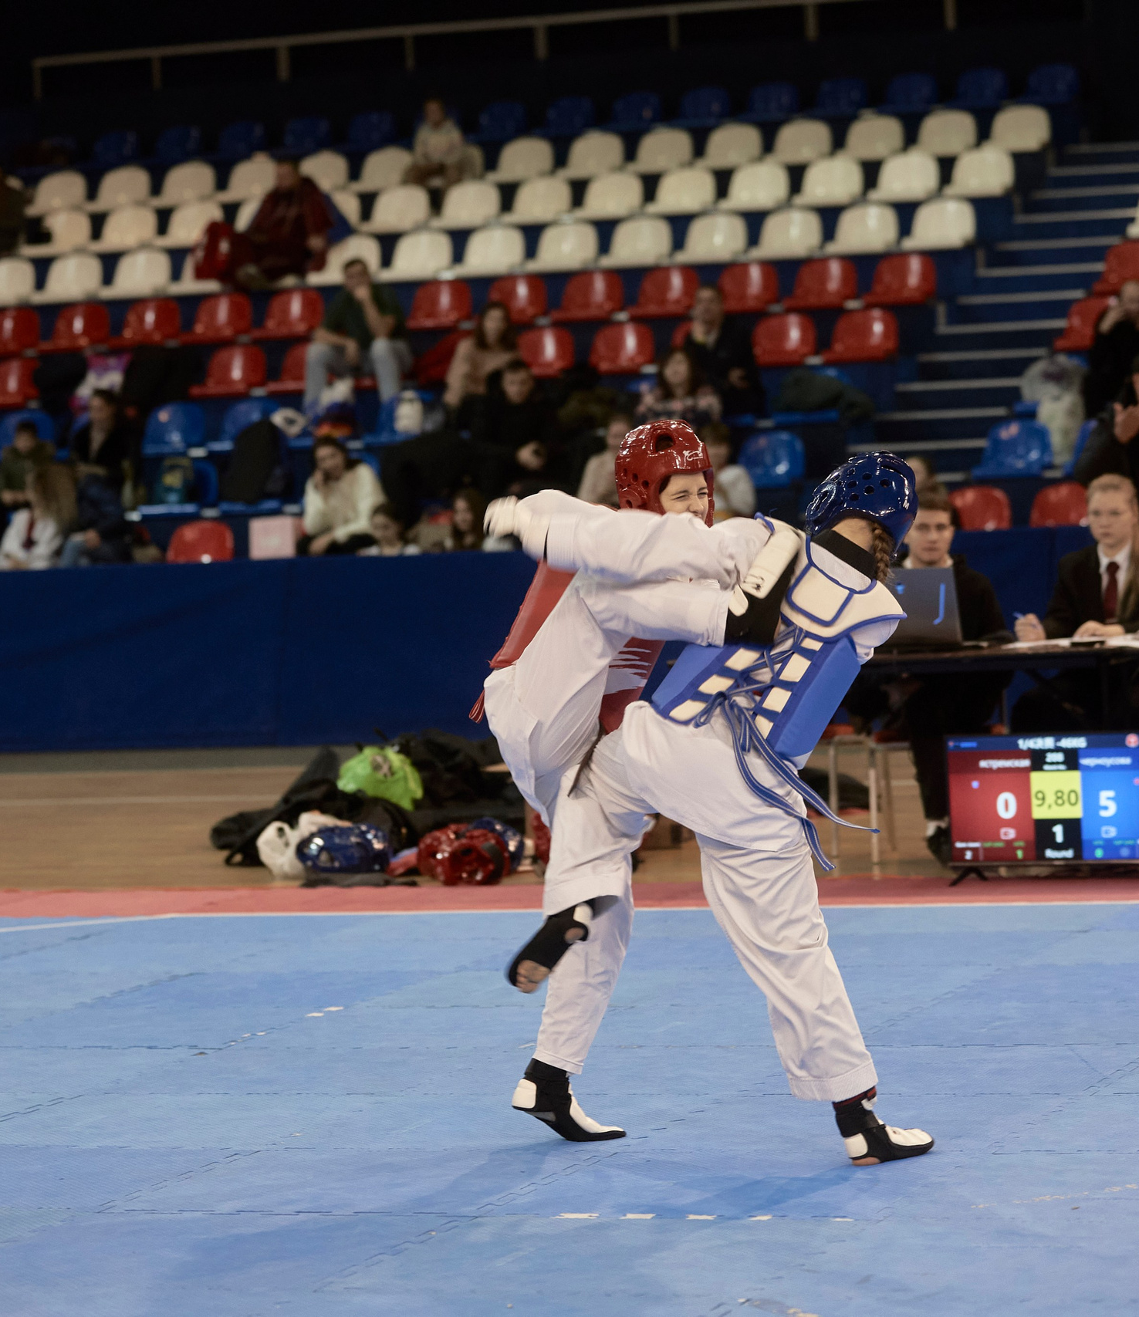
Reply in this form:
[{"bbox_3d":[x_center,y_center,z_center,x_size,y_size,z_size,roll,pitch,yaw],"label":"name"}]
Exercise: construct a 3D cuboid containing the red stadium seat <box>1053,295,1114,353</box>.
[{"bbox_3d":[2.891,-1.840,27.115,0.410,0.310,0.370,-2,3,20],"label":"red stadium seat"}]

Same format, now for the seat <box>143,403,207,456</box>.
[{"bbox_3d":[-2.340,-1.340,28.814,0.397,0.299,0.372,-2,3,19],"label":"seat"}]

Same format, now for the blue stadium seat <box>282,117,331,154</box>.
[{"bbox_3d":[-1.747,-3.501,33.070,0.395,0.290,0.355,-2,3,20],"label":"blue stadium seat"}]

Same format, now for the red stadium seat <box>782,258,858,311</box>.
[{"bbox_3d":[1.487,-2.196,29.108,0.400,0.315,0.370,-2,3,20],"label":"red stadium seat"}]

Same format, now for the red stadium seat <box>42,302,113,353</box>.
[{"bbox_3d":[-3.077,-2.051,30.763,0.400,0.315,0.370,-2,3,20],"label":"red stadium seat"}]

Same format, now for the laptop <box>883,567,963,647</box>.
[{"bbox_3d":[1.160,-0.169,16.493,0.360,0.250,0.320,-1,3,25],"label":"laptop"}]

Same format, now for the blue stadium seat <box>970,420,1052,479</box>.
[{"bbox_3d":[2.357,-1.105,26.159,0.397,0.299,0.372,-2,3,19],"label":"blue stadium seat"}]

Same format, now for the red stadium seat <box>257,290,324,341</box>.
[{"bbox_3d":[-1.739,-2.136,30.603,0.397,0.299,0.372,-2,3,19],"label":"red stadium seat"}]

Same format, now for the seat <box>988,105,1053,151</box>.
[{"bbox_3d":[2.944,-3.476,32.415,0.410,0.320,0.380,-2,3,19],"label":"seat"}]

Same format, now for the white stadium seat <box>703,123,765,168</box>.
[{"bbox_3d":[1.090,-3.429,33.039,0.410,0.320,0.380,-2,3,19],"label":"white stadium seat"}]

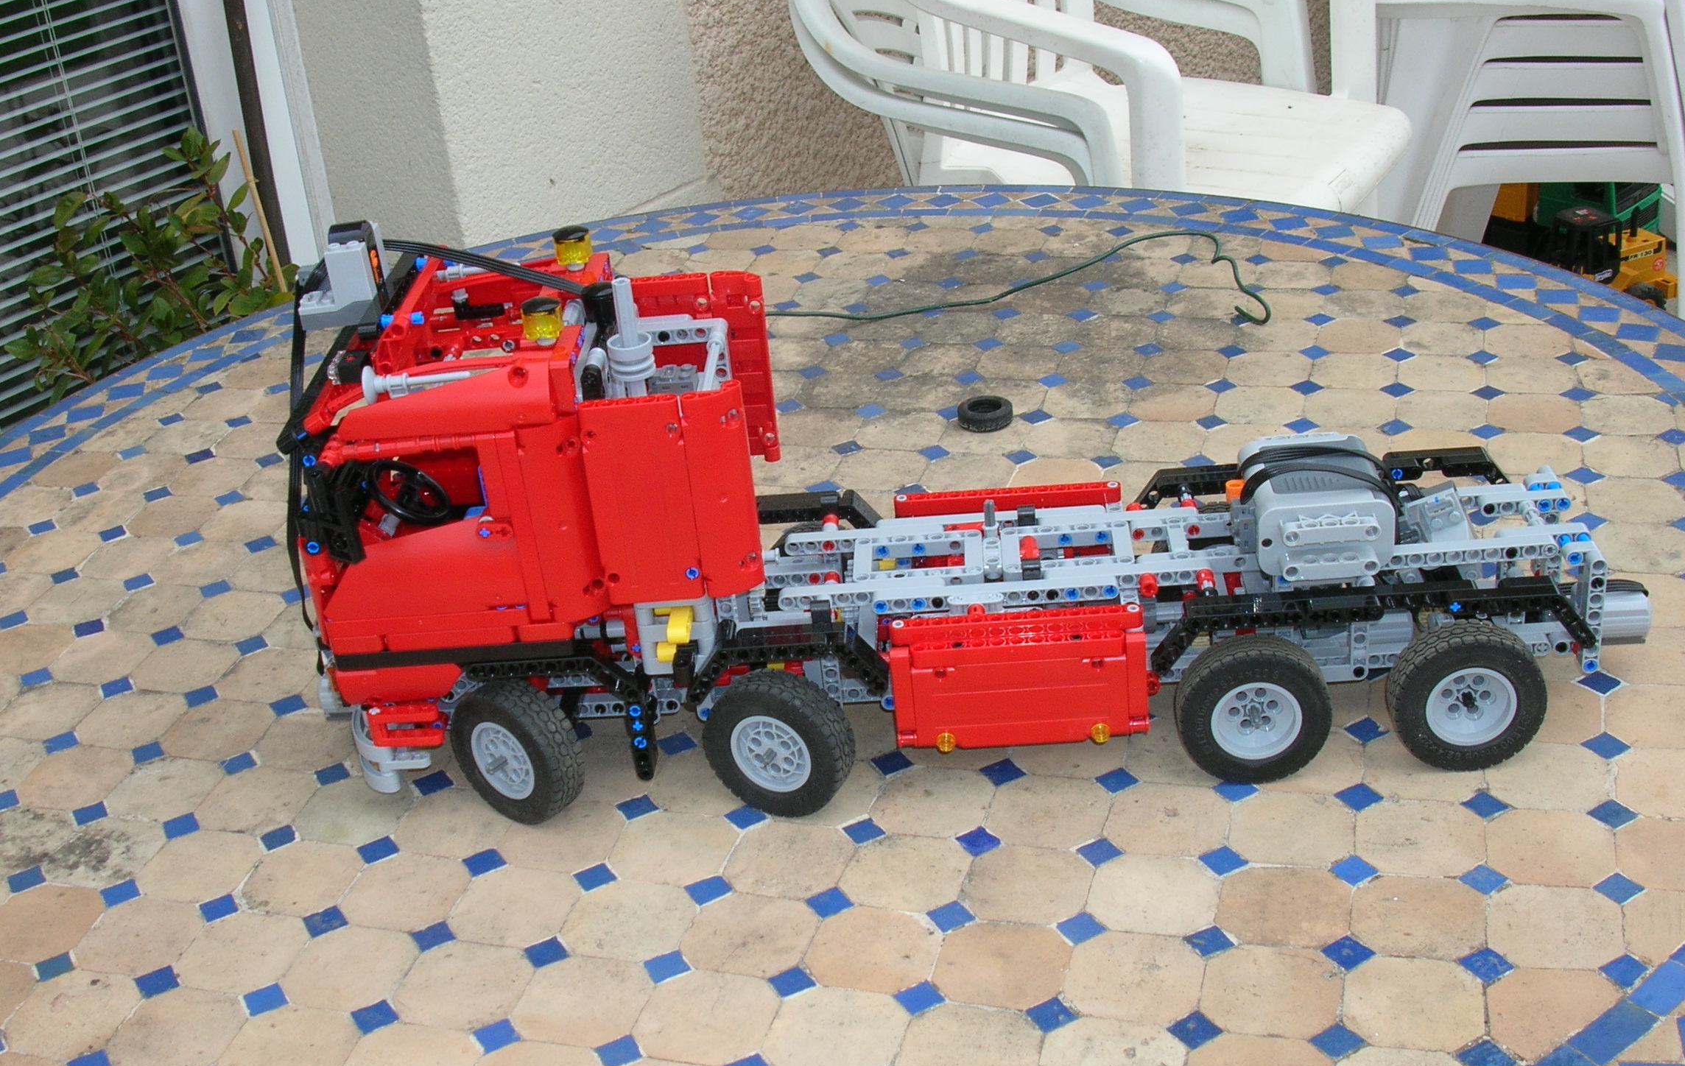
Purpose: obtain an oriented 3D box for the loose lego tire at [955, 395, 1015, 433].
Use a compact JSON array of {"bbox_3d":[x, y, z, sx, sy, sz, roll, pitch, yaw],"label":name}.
[{"bbox_3d":[0.083,-0.069,1.176,0.031,0.011,0.031,-5,28,3],"label":"loose lego tire"}]

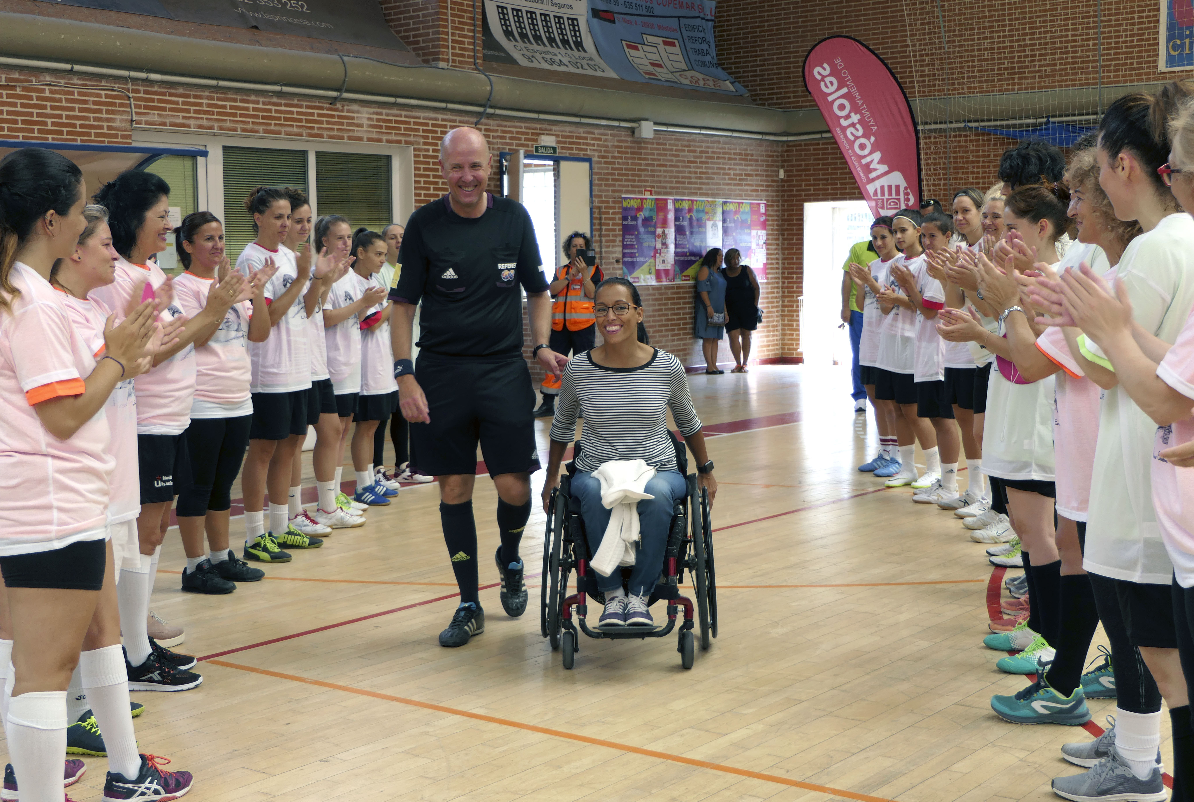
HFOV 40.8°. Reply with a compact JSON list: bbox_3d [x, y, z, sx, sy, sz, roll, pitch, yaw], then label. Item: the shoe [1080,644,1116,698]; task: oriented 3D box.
[{"bbox_3d":[1.584,0.851,4.969,0.280,0.120,0.100,0,5,7],"label":"shoe"}]

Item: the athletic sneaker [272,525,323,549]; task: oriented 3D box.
[{"bbox_3d":[-1.449,0.650,7.732,0.268,0.115,0.100,0,5,7],"label":"athletic sneaker"}]

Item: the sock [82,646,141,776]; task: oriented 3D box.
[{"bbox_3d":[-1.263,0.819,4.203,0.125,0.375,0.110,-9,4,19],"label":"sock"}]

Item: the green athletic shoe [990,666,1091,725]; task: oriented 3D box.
[{"bbox_3d":[1.315,0.880,4.748,0.285,0.135,0.105,1,5,13],"label":"green athletic shoe"}]

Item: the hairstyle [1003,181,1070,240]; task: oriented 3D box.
[{"bbox_3d":[1.417,-0.610,5.150,0.215,0.200,0.170,0,5,14],"label":"hairstyle"}]

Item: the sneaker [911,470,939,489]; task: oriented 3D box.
[{"bbox_3d":[1.984,0.462,9.621,0.262,0.105,0.097,-4,6,-33],"label":"sneaker"}]

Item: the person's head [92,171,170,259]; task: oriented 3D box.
[{"bbox_3d":[-1.558,-0.623,5.370,0.255,0.300,0.190,1,5,10],"label":"person's head"}]

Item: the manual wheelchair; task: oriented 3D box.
[{"bbox_3d":[0.109,0.502,5.499,0.610,0.730,0.750,-1,5,4],"label":"manual wheelchair"}]

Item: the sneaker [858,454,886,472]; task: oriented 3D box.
[{"bbox_3d":[1.787,0.395,10.282,0.280,0.105,0.100,-4,6,-30],"label":"sneaker"}]

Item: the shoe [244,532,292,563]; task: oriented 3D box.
[{"bbox_3d":[-1.517,0.684,7.402,0.278,0.112,0.100,2,6,28],"label":"shoe"}]

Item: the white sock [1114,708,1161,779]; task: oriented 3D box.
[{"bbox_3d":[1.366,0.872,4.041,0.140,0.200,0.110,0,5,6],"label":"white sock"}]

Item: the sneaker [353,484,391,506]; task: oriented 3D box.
[{"bbox_3d":[-1.261,0.532,9.040,0.260,0.108,0.097,3,6,33],"label":"sneaker"}]

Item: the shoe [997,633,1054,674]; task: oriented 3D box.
[{"bbox_3d":[1.449,0.827,5.264,0.275,0.115,0.100,0,5,10],"label":"shoe"}]

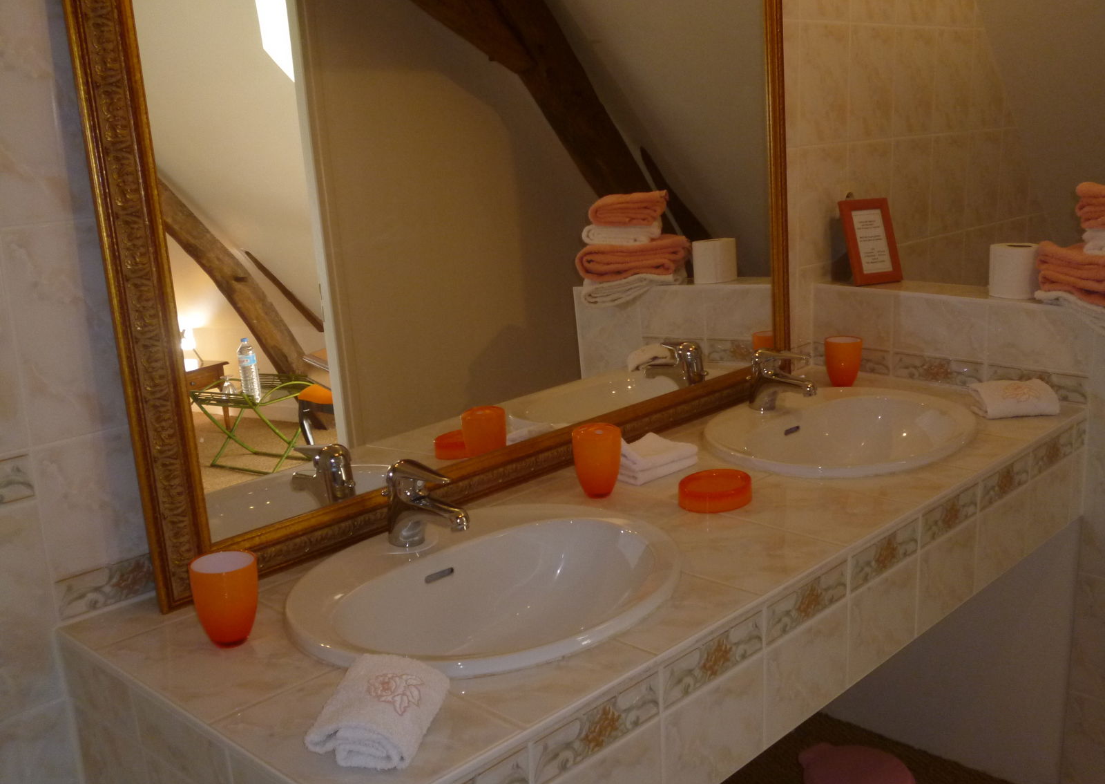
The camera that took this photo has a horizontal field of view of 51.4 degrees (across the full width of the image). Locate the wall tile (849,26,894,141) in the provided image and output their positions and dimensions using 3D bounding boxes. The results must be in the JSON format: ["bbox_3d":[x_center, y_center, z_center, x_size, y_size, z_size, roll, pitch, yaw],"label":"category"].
[{"bbox_3d":[0.711,-0.686,2.561,0.010,0.248,0.198,11,19,43],"label":"wall tile"}]

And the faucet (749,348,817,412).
[{"bbox_3d":[0.424,-0.019,2.103,0.155,0.117,0.050,11,19,43],"label":"faucet"}]

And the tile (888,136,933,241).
[{"bbox_3d":[0.859,-0.483,2.760,0.010,0.248,0.198,11,19,43],"label":"tile"}]

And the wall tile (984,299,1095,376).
[{"bbox_3d":[0.924,-0.103,2.184,0.195,0.119,0.010,11,19,43],"label":"wall tile"}]

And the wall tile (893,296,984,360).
[{"bbox_3d":[0.781,-0.131,2.319,0.198,0.119,0.010,11,19,43],"label":"wall tile"}]

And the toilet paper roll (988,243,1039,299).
[{"bbox_3d":[0.920,-0.240,2.278,0.102,0.097,0.102,11,19,43],"label":"toilet paper roll"}]

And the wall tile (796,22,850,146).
[{"bbox_3d":[0.572,-0.646,2.423,0.010,0.248,0.198,11,19,43],"label":"wall tile"}]

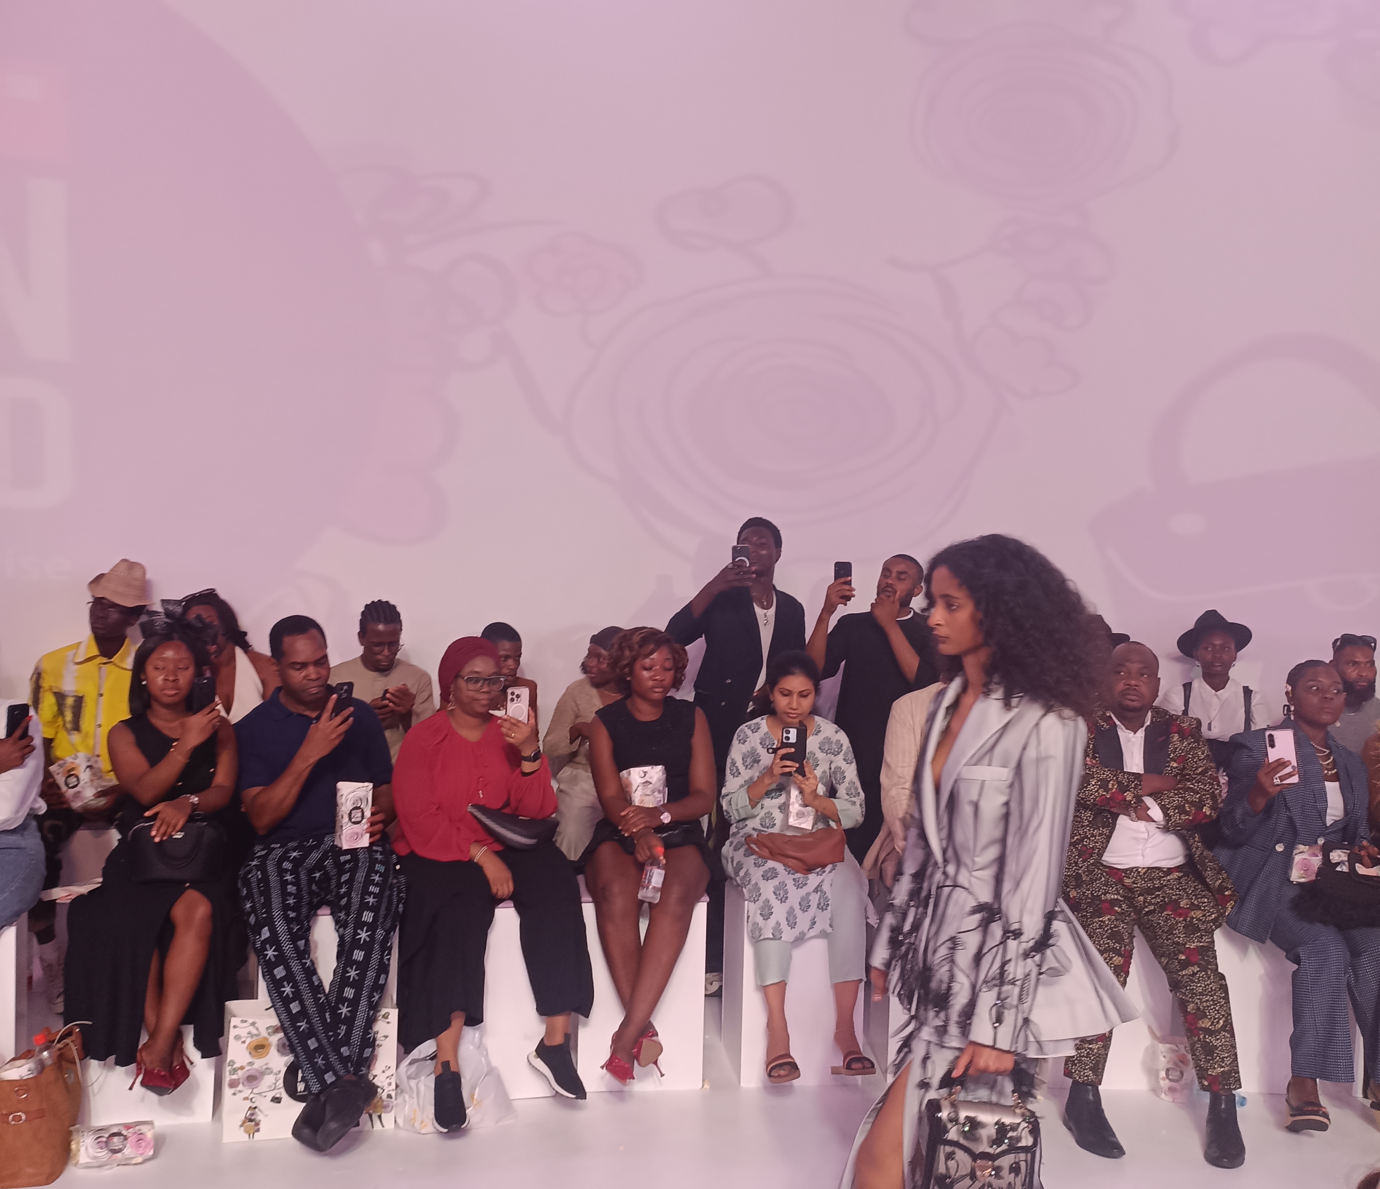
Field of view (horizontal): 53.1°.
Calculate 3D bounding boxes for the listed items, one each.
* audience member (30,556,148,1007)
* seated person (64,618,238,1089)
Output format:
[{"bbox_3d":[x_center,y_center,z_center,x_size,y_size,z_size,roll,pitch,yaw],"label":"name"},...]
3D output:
[{"bbox_3d":[-2.167,0.679,5.100,0.530,1.610,0.760,1,3,-10],"label":"audience member"},{"bbox_3d":[-1.619,0.773,4.200,0.530,1.370,0.630,1,2,-10],"label":"seated person"}]

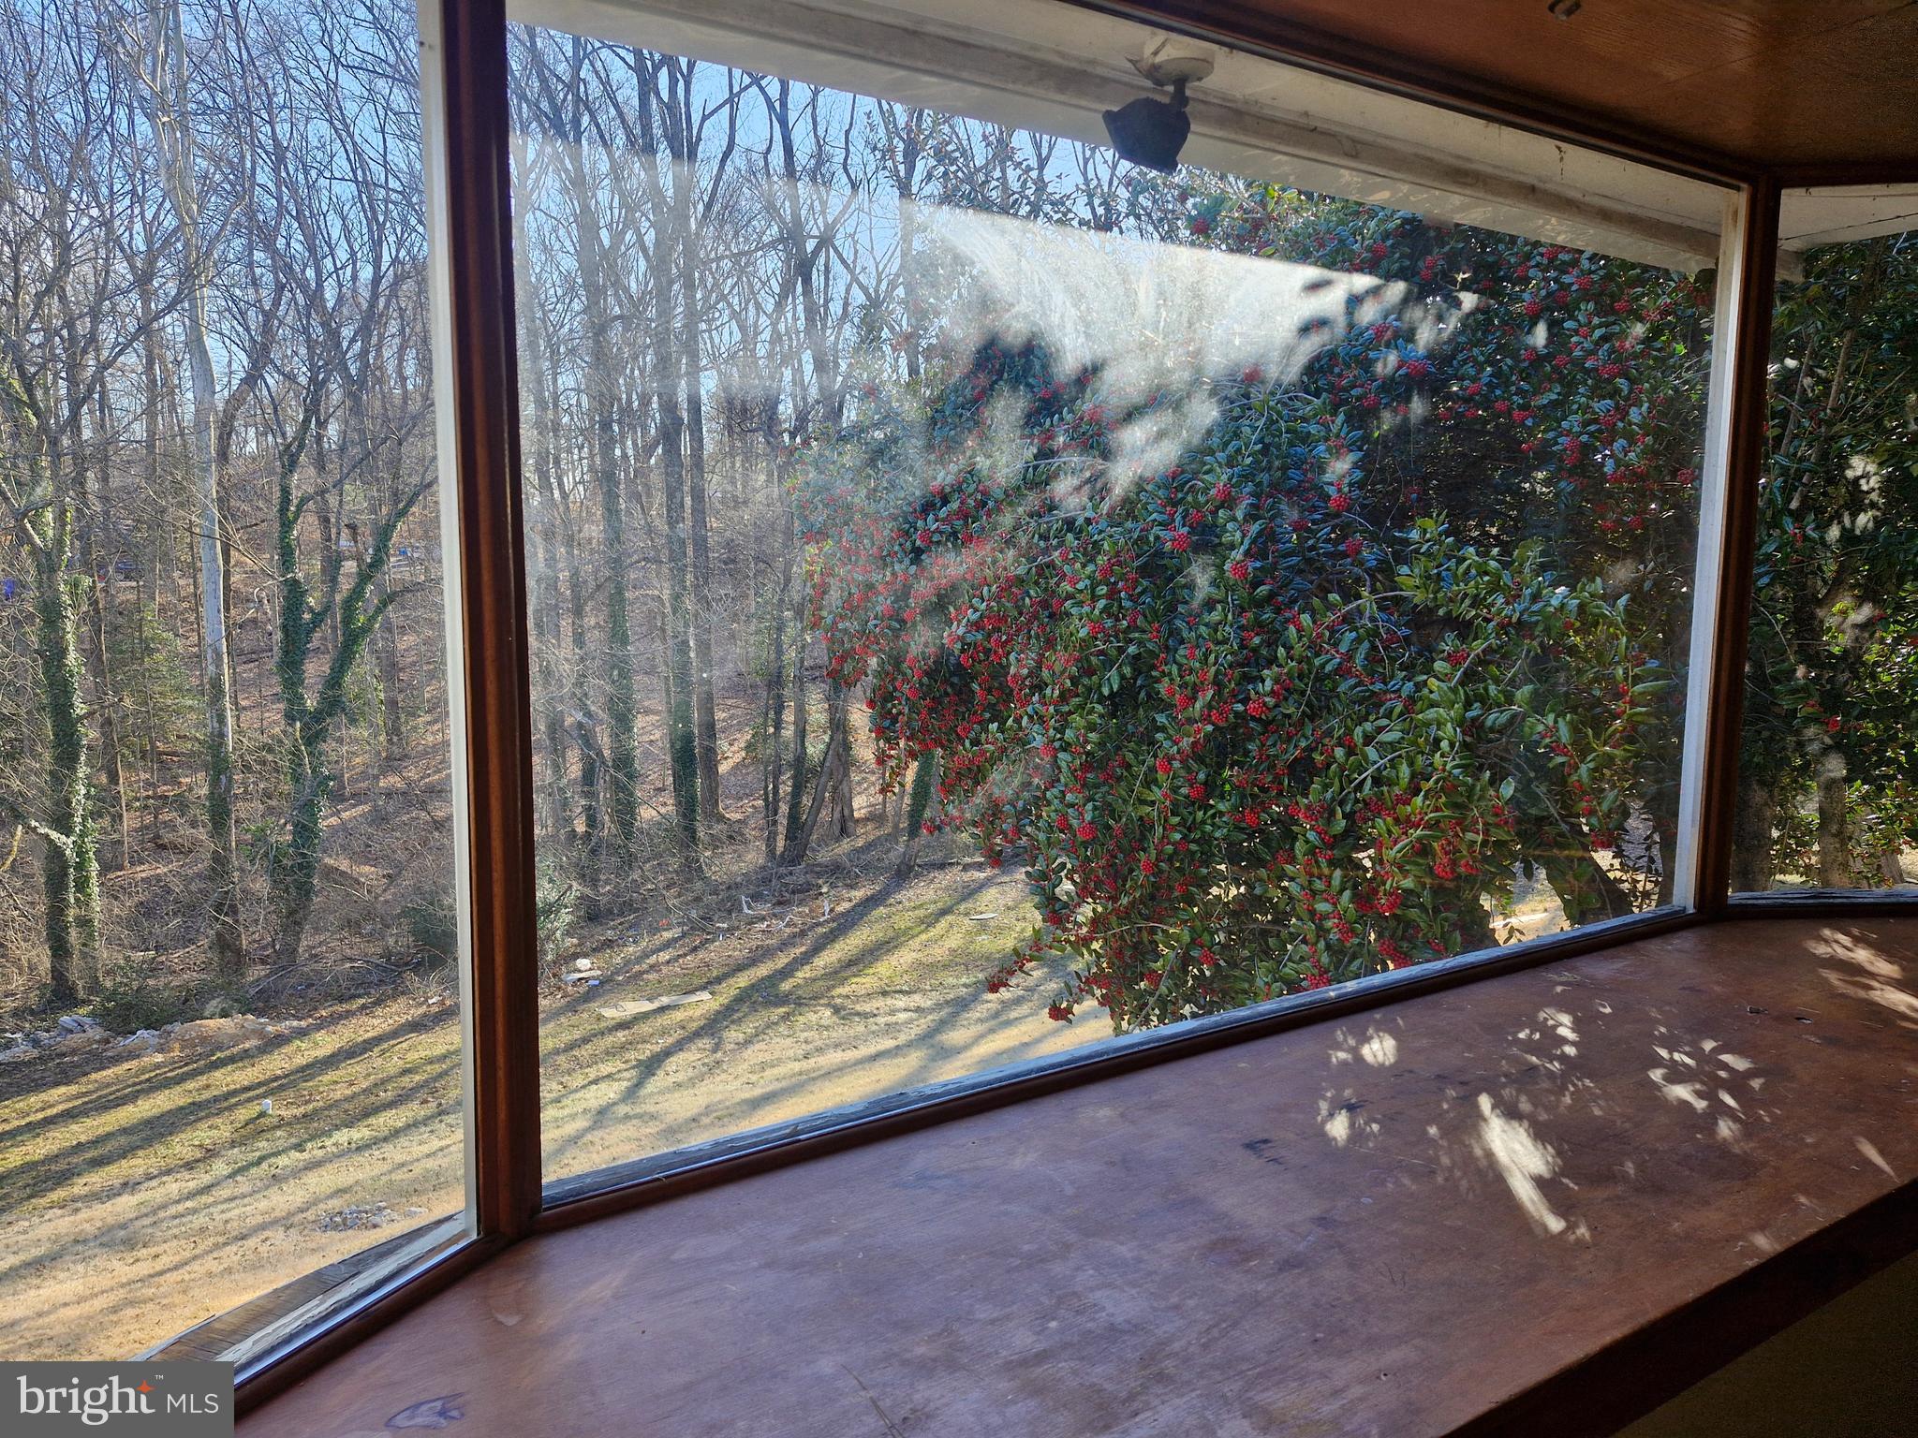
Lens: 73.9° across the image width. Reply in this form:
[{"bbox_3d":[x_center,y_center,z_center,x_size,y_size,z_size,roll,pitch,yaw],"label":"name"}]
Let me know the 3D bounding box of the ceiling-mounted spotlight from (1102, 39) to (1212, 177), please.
[{"bbox_3d":[0.324,-0.948,1.974,0.137,0.162,0.157,-5,9,-39],"label":"ceiling-mounted spotlight"}]

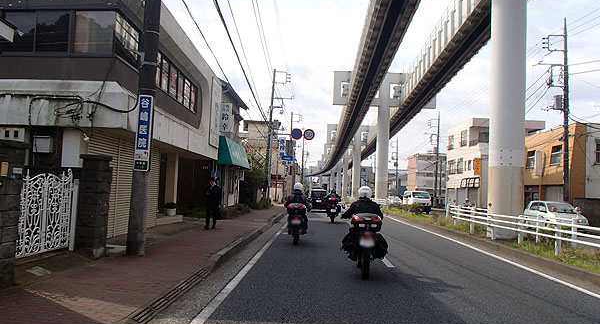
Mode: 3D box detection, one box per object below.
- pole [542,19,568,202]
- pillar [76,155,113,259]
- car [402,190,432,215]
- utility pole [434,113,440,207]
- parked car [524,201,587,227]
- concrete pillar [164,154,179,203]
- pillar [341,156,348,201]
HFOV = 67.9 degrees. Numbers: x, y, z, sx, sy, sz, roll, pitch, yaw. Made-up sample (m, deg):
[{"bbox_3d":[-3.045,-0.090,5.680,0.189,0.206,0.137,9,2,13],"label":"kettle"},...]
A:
[{"bbox_3d":[14.113,-2.261,24.374,1.300,11.570,0.550,2,-3,3],"label":"pole"},{"bbox_3d":[-3.916,0.840,8.443,0.450,1.860,0.470,2,-4,2],"label":"pillar"},{"bbox_3d":[10.464,3.486,39.506,1.700,1.950,4.500,2,-3,3],"label":"car"},{"bbox_3d":[16.366,-0.274,53.000,0.330,11.300,0.330,2,-4,2],"label":"utility pole"},{"bbox_3d":[13.098,2.753,22.799,1.620,1.500,3.650,2,-3,3],"label":"parked car"},{"bbox_3d":[-4.977,0.835,17.300,0.360,2.350,0.420,2,-4,2],"label":"concrete pillar"},{"bbox_3d":[10.415,3.617,102.000,1.200,10.400,1.200,2,-4,2],"label":"pillar"}]

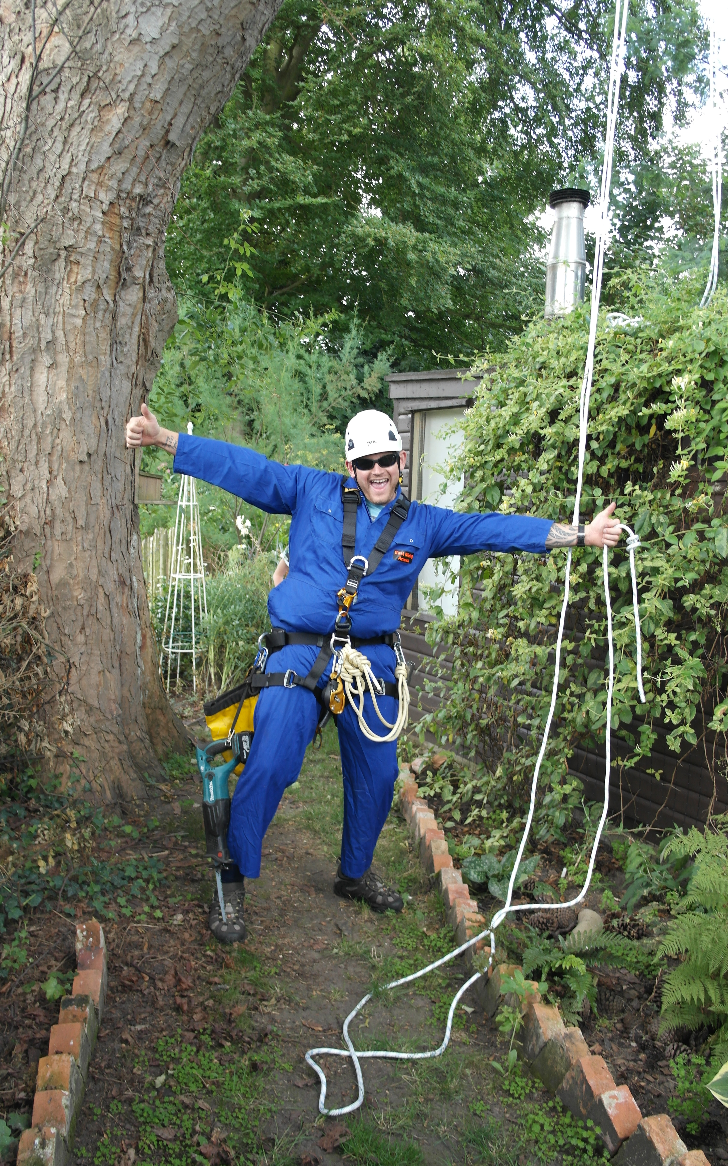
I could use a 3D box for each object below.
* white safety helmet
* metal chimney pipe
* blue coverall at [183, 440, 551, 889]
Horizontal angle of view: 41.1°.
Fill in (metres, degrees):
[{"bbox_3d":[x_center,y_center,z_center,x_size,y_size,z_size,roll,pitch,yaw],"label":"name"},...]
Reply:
[{"bbox_3d":[0.034,-0.503,3.320,0.205,0.168,0.270,-9,8,4],"label":"white safety helmet"},{"bbox_3d":[1.067,-1.705,5.100,0.210,0.740,0.210,2,5,0],"label":"metal chimney pipe"},{"bbox_3d":[-0.021,0.243,3.321,1.320,1.460,0.520,2,5,0],"label":"blue coverall"}]

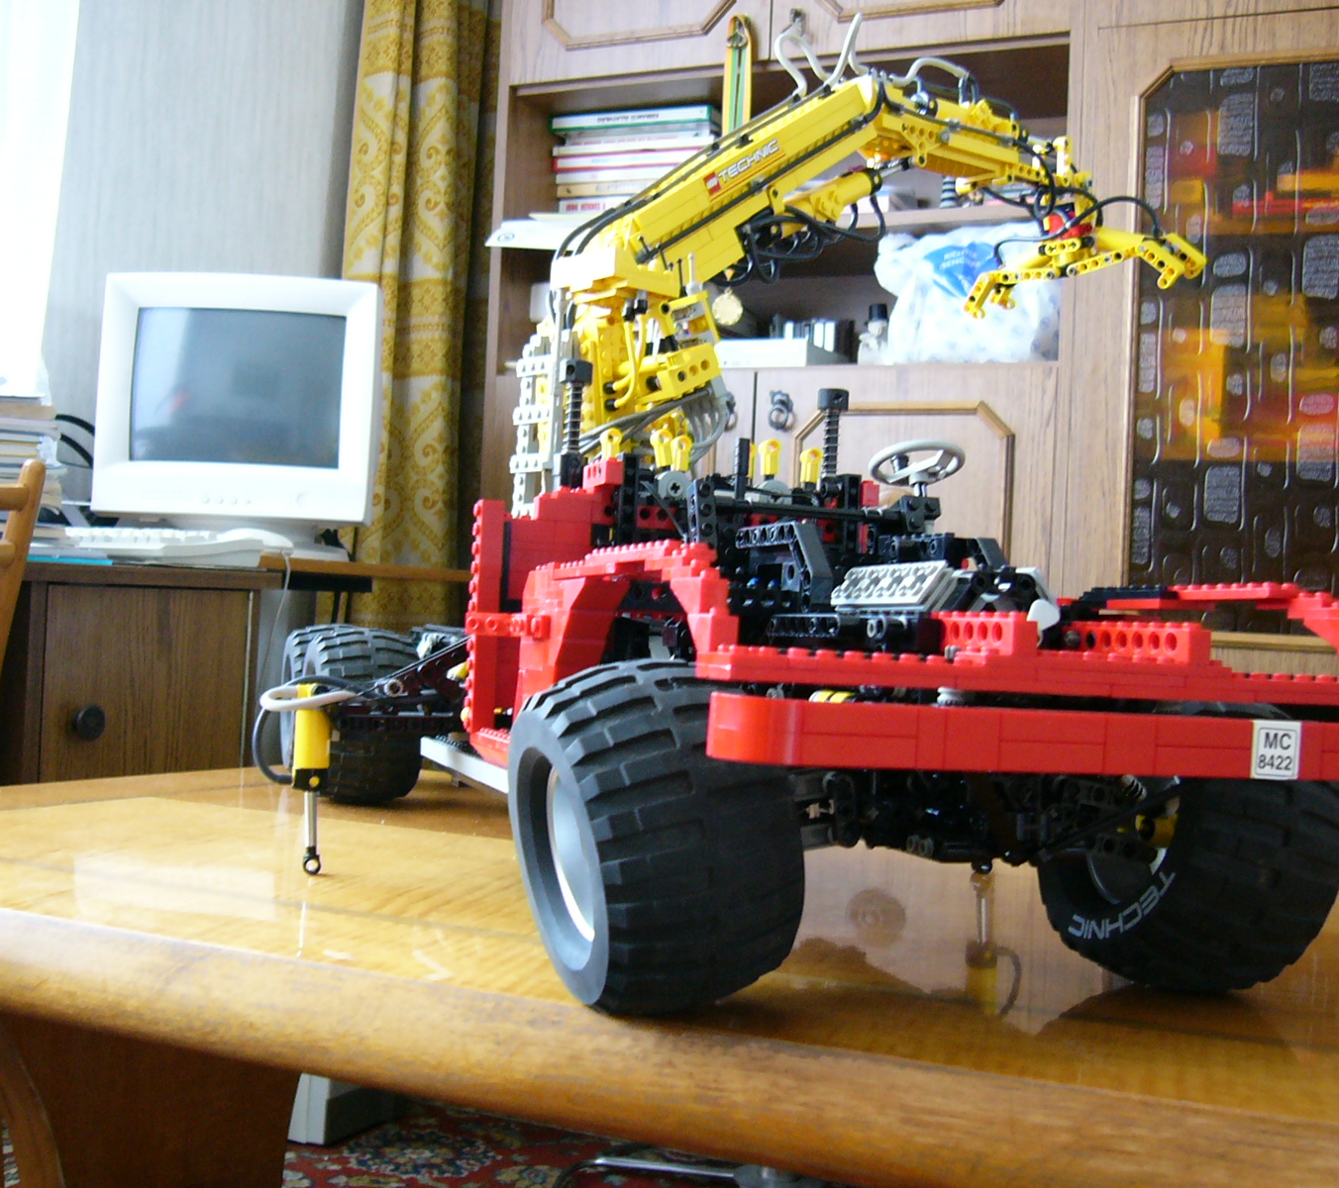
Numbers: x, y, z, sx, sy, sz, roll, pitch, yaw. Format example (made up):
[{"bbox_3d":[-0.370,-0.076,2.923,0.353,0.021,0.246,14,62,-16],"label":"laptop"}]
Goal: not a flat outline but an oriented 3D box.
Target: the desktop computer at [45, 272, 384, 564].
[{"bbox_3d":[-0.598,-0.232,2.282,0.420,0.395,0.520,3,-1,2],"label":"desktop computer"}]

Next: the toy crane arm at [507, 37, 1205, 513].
[{"bbox_3d":[0.117,-0.160,0.910,0.448,0.302,0.127,4,-2,-38],"label":"toy crane arm"}]

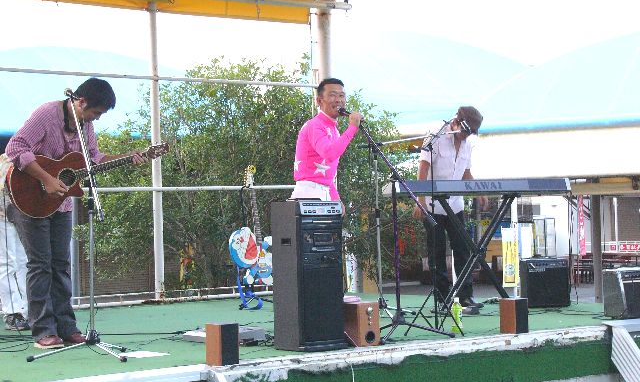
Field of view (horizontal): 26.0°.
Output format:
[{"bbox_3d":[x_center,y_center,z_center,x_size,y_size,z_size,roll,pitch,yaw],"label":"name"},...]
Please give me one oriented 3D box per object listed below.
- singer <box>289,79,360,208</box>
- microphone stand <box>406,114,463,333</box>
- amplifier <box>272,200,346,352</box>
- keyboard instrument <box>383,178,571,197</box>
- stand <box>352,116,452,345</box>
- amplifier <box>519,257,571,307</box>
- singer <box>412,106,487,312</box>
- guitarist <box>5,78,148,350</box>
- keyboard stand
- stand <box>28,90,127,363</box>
[{"bbox_3d":[0.045,0.102,8.739,0.451,1.597,0.441,-2,-1,26],"label":"singer"},{"bbox_3d":[0.686,0.223,8.412,0.353,1.303,0.382,-2,-1,17],"label":"microphone stand"},{"bbox_3d":[-0.063,0.468,7.795,0.323,0.833,0.270,-1,-1,-32],"label":"amplifier"},{"bbox_3d":[1.163,-0.024,10.300,1.372,0.113,0.314,-1,-1,-16],"label":"keyboard instrument"},{"bbox_3d":[0.470,0.211,8.226,0.568,1.333,0.470,-2,-1,26],"label":"stand"},{"bbox_3d":[1.735,0.706,10.691,0.338,0.372,0.230,-2,-1,-5],"label":"amplifier"},{"bbox_3d":[0.977,0.136,10.502,0.549,1.548,0.421,-1,-1,-25],"label":"singer"},{"bbox_3d":[-1.494,0.130,8.376,0.706,1.617,0.568,-1,-2,-38],"label":"guitarist"},{"bbox_3d":[1.173,0.467,10.299,0.627,0.867,0.431,-1,-1,-16],"label":"keyboard stand"},{"bbox_3d":[-1.350,0.180,7.699,0.539,1.480,0.588,-1,-1,-14],"label":"stand"}]

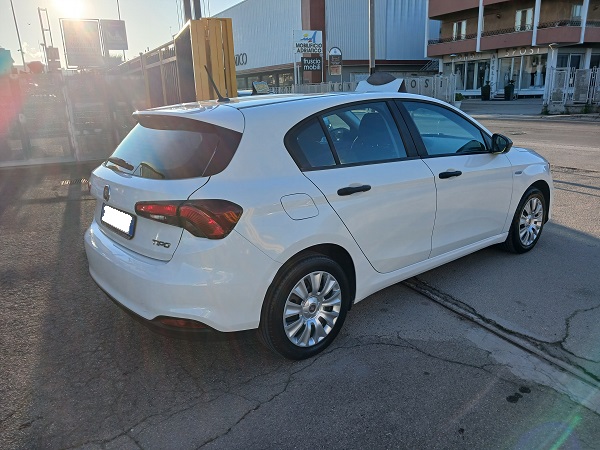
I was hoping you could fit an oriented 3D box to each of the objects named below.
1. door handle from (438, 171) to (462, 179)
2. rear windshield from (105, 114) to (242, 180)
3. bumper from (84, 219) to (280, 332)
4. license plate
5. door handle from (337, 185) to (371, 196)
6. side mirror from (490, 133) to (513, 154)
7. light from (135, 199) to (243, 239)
[{"bbox_3d":[1.049,-0.353,3.248,0.255,0.045,0.047,-14,19,-37],"label":"door handle"},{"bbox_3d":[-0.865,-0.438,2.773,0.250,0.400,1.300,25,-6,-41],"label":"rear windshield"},{"bbox_3d":[-0.918,0.192,2.883,0.530,0.610,1.760,-14,19,-37],"label":"bumper"},{"bbox_3d":[-1.063,-0.029,2.706,0.025,0.125,0.530,2,9,-41],"label":"license plate"},{"bbox_3d":[0.310,-0.198,2.659,0.255,0.045,0.047,-14,19,-37],"label":"door handle"},{"bbox_3d":[1.490,-0.605,3.478,0.145,0.145,0.180,-14,19,-37],"label":"side mirror"},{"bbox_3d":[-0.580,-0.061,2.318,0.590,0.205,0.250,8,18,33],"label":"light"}]

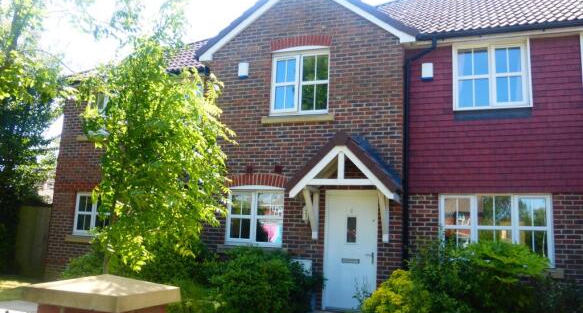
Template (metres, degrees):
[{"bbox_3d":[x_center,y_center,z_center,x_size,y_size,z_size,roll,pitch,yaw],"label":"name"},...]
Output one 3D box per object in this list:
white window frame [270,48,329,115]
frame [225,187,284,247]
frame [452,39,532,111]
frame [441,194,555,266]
[{"bbox_3d":[0.168,-1.453,9.841,1.175,1.347,0.110,-1,-11,19],"label":"white window frame"},{"bbox_3d":[-0.675,1.129,9.623,1.159,1.148,0.110,-1,-11,19],"label":"frame"},{"bbox_3d":[3.424,-1.394,8.677,1.244,1.234,0.110,-1,-11,19],"label":"frame"},{"bbox_3d":[3.339,1.188,8.303,1.728,1.141,0.110,-1,-11,19],"label":"frame"}]

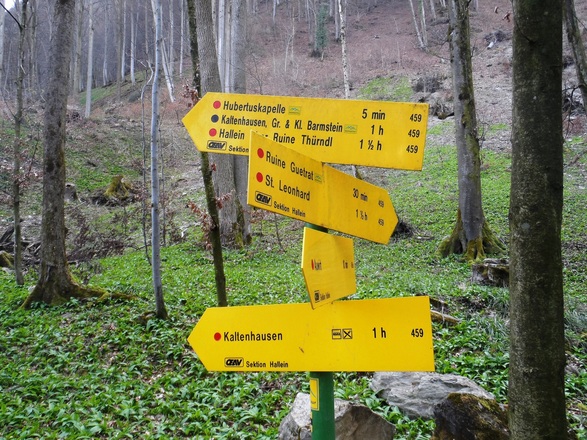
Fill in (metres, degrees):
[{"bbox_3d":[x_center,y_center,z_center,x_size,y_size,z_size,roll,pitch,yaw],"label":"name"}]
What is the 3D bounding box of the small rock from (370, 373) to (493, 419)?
[{"bbox_3d":[1.115,1.407,4.350,0.930,0.310,0.580,0,-2,9],"label":"small rock"}]

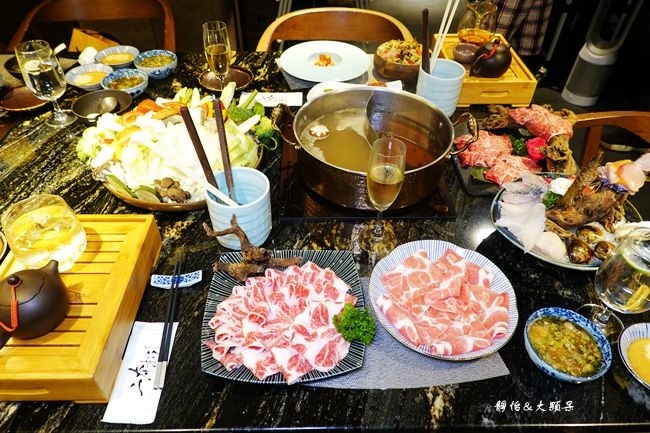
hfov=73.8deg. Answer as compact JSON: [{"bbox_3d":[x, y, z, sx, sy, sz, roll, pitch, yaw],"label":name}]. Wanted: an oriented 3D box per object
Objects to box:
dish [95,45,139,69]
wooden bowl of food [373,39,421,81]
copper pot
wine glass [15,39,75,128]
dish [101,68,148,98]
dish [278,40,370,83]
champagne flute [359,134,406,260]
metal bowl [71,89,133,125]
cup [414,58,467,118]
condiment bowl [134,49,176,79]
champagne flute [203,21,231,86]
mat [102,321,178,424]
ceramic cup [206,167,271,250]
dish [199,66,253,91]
[{"bbox_3d":[-0.562,-0.425,1.188,0.119,0.033,0.119,1,44,-1],"label":"dish"},{"bbox_3d":[0.216,-0.442,1.231,0.150,0.068,0.150,0,43,0],"label":"wooden bowl of food"},{"bbox_3d":[0.093,-0.144,0.868,0.385,0.095,0.311,3,44,2],"label":"copper pot"},{"bbox_3d":[-0.639,-0.304,1.003,0.080,0.177,0.080,0,43,0],"label":"wine glass"},{"bbox_3d":[-0.490,-0.321,1.076,0.111,0.040,0.111,1,44,-1],"label":"dish"},{"bbox_3d":[0.002,-0.419,1.223,0.258,0.045,0.258,0,43,0],"label":"dish"},{"bbox_3d":[0.092,-0.028,0.677,0.064,0.195,0.064,1,44,0],"label":"champagne flute"},{"bbox_3d":[-0.511,-0.247,1.007,0.128,0.033,0.128,1,44,-1],"label":"metal bowl"},{"bbox_3d":[0.270,-0.301,1.025,0.103,0.102,0.103,1,44,0],"label":"cup"},{"bbox_3d":[-0.445,-0.399,1.155,0.110,0.042,0.110,1,44,-1],"label":"condiment bowl"},{"bbox_3d":[-0.268,-0.386,1.084,0.060,0.186,0.060,0,43,0],"label":"champagne flute"},{"bbox_3d":[-0.244,0.206,0.585,0.066,0.004,0.144,-1,43,-1],"label":"mat"},{"bbox_3d":[-0.138,-0.007,0.733,0.102,0.111,0.102,0,43,0],"label":"ceramic cup"},{"bbox_3d":[-0.269,-0.370,1.189,0.149,0.022,0.149,0,43,0],"label":"dish"}]

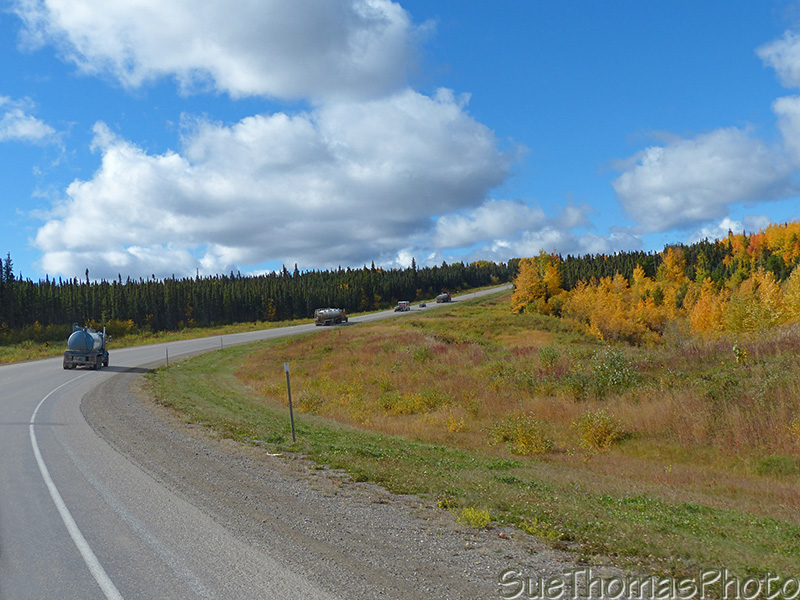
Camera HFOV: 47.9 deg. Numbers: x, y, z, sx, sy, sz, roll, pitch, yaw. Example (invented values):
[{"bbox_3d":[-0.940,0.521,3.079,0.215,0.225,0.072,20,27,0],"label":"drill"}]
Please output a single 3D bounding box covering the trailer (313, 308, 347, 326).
[{"bbox_3d":[-14.482,3.436,190.000,2.550,3.600,14.500,-1,-2,13],"label":"trailer"}]

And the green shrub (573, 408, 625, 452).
[{"bbox_3d":[4.845,3.185,22.000,1.270,1.070,1.200,0,-2,12],"label":"green shrub"}]

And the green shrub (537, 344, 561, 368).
[{"bbox_3d":[8.294,3.134,50.000,1.220,1.320,1.200,0,-2,9],"label":"green shrub"}]

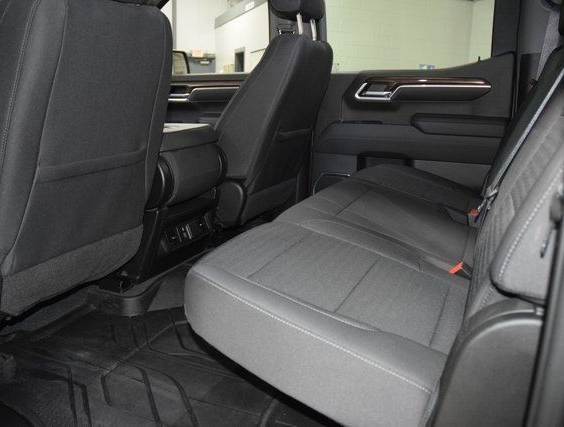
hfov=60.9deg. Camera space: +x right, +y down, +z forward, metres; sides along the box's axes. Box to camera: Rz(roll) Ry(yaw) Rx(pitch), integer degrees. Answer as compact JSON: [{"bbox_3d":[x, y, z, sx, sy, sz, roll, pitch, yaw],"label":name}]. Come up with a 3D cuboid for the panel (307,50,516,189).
[{"bbox_3d":[0.521,-0.328,2.129,0.860,0.710,0.130,8,17,24],"label":"panel"}]

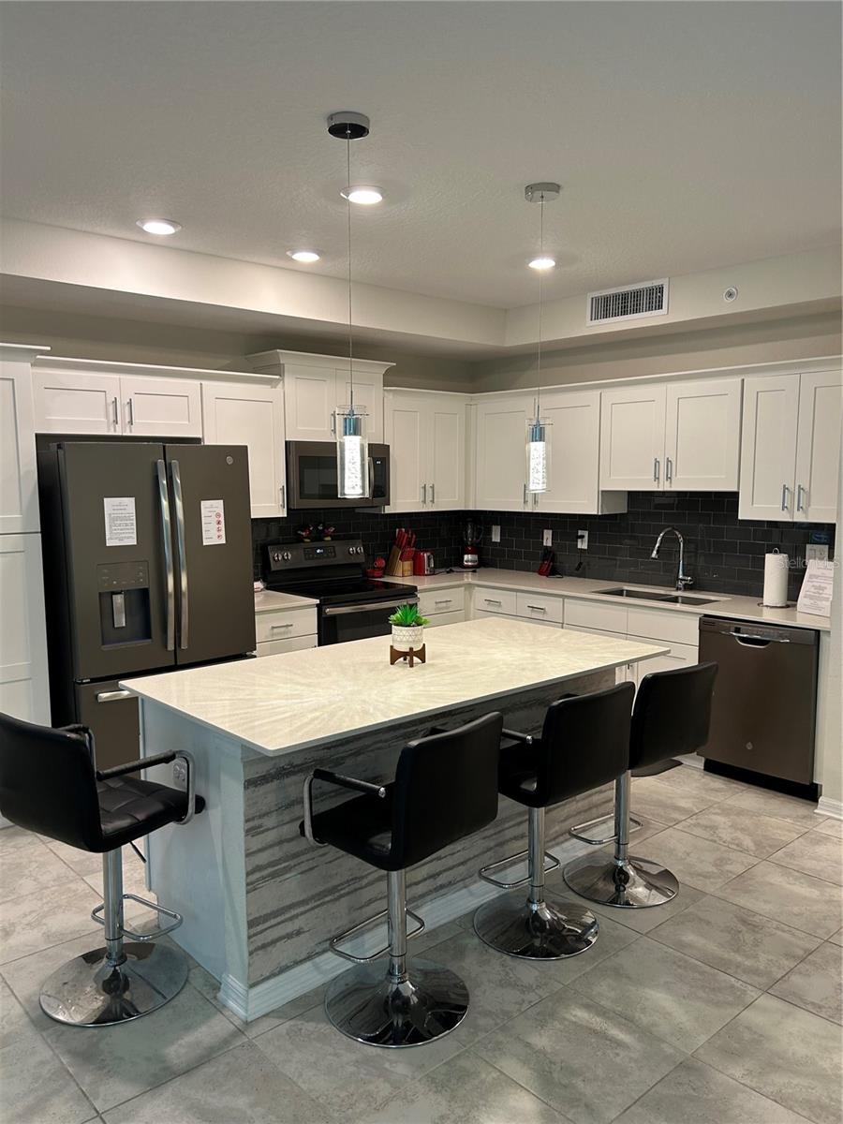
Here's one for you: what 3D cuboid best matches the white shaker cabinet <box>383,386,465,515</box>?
[{"bbox_3d":[-0.066,-0.761,5.974,0.767,0.812,0.340,-5,8,-41],"label":"white shaker cabinet"}]

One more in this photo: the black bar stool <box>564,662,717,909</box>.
[{"bbox_3d":[0.820,0.838,3.371,0.480,0.935,0.500,-4,7,-34],"label":"black bar stool"}]

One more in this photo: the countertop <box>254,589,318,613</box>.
[{"bbox_3d":[-1.018,0.232,5.023,0.530,0.026,0.645,-5,8,-42],"label":"countertop"}]

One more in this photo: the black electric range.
[{"bbox_3d":[-0.502,0.494,5.464,0.758,1.200,0.690,-5,8,-41],"label":"black electric range"}]

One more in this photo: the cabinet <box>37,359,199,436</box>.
[{"bbox_3d":[-1.673,-0.837,4.550,0.925,0.327,0.318,-5,8,-42],"label":"cabinet"}]

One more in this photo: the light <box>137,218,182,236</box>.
[{"bbox_3d":[-1.155,-1.467,3.720,0.185,0.026,0.185,-5,8,-41],"label":"light"}]

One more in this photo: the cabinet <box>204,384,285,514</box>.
[{"bbox_3d":[-1.126,-0.652,5.060,0.540,0.771,0.318,-5,8,-42],"label":"cabinet"}]

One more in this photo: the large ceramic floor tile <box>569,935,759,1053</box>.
[{"bbox_3d":[0.774,1.361,2.681,0.443,0.010,0.443,-5,8,-42],"label":"large ceramic floor tile"}]

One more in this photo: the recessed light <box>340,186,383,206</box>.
[{"bbox_3d":[-0.231,-1.430,3.315,0.185,0.026,0.185,0,6,0],"label":"recessed light"}]

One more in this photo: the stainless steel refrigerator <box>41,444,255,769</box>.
[{"bbox_3d":[-1.479,0.301,4.355,0.905,1.777,0.910,-5,8,-42],"label":"stainless steel refrigerator"}]

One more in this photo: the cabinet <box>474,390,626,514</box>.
[{"bbox_3d":[0.877,-0.734,5.815,0.335,0.782,1.108,-5,8,-41],"label":"cabinet"}]

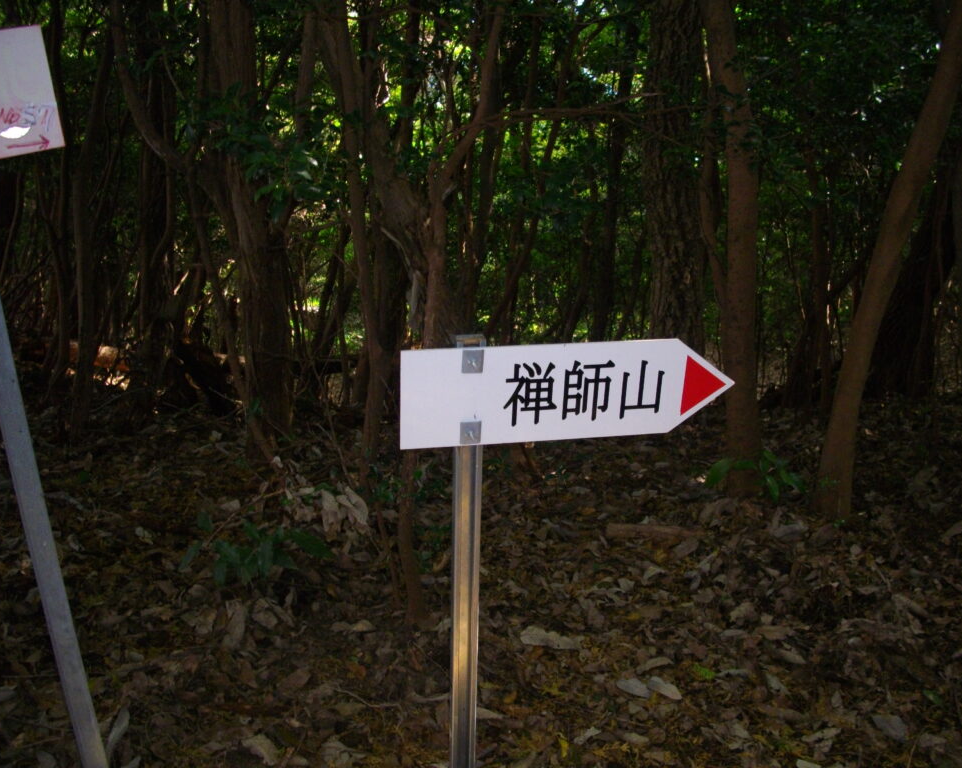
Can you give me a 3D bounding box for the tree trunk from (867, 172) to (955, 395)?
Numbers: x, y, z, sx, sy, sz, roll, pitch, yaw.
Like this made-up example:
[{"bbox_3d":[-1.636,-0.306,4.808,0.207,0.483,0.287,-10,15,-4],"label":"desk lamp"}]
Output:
[{"bbox_3d":[3.457,-0.772,8.773,0.450,1.784,0.420,6,6,0],"label":"tree trunk"}]

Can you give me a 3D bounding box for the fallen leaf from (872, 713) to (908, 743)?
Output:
[{"bbox_3d":[1.125,0.943,3.012,0.068,0.024,0.120,-2,9,-13],"label":"fallen leaf"}]

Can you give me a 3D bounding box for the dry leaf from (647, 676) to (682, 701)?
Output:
[{"bbox_3d":[0.548,0.905,3.269,0.050,0.022,0.130,-5,10,-28],"label":"dry leaf"}]

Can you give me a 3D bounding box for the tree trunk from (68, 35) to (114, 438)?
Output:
[{"bbox_3d":[-2.516,-0.929,7.049,0.190,2.571,0.180,5,6,0],"label":"tree trunk"}]

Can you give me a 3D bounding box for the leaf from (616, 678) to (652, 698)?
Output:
[{"bbox_3d":[0.457,0.905,3.269,0.052,0.022,0.120,-7,11,-38],"label":"leaf"}]

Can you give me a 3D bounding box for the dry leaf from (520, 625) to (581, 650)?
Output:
[{"bbox_3d":[0.231,0.844,3.659,0.195,0.030,0.075,5,10,32],"label":"dry leaf"}]

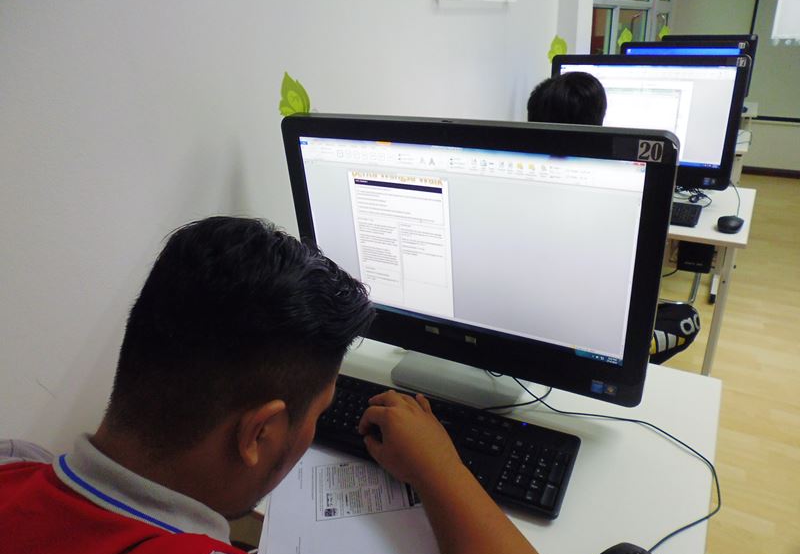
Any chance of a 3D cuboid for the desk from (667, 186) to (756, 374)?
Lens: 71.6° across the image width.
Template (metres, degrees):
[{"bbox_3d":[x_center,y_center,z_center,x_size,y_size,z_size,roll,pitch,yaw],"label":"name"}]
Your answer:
[{"bbox_3d":[0.733,0.073,2.008,0.798,0.744,0.586,12,28,30],"label":"desk"}]

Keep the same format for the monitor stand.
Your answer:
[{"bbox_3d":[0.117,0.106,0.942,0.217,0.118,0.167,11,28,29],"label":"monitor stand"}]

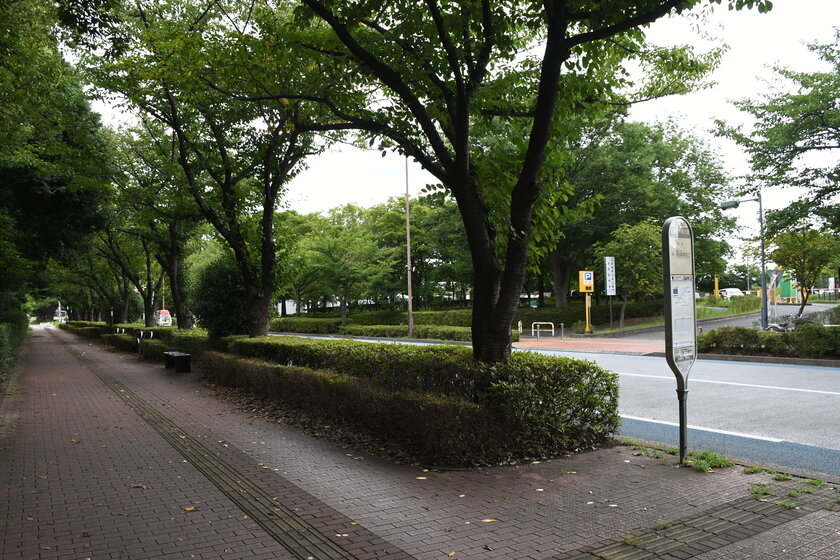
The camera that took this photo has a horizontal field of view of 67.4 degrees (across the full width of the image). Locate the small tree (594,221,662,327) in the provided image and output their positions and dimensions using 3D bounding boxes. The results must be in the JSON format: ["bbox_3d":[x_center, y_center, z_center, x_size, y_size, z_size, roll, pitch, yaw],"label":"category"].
[{"bbox_3d":[13.569,-0.423,41.000,4.700,7.100,4.700,0,-3,-32],"label":"small tree"}]

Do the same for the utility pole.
[{"bbox_3d":[-0.565,-1.949,34.324,0.240,10.200,0.240,0,-3,-32],"label":"utility pole"}]

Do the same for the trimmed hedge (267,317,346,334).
[{"bbox_3d":[-9.130,3.639,49.422,1.300,0.920,14.000,0,-3,-32],"label":"trimmed hedge"}]

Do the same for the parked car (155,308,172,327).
[{"bbox_3d":[-34.567,5.167,85.000,1.750,2.100,4.600,0,-3,-32],"label":"parked car"}]

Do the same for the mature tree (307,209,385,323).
[{"bbox_3d":[-5.239,-0.633,44.300,5.600,8.800,5.600,-1,-3,0],"label":"mature tree"}]

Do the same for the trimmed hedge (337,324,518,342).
[{"bbox_3d":[-0.689,2.921,35.143,1.300,0.570,17.500,0,-3,-32],"label":"trimmed hedge"}]

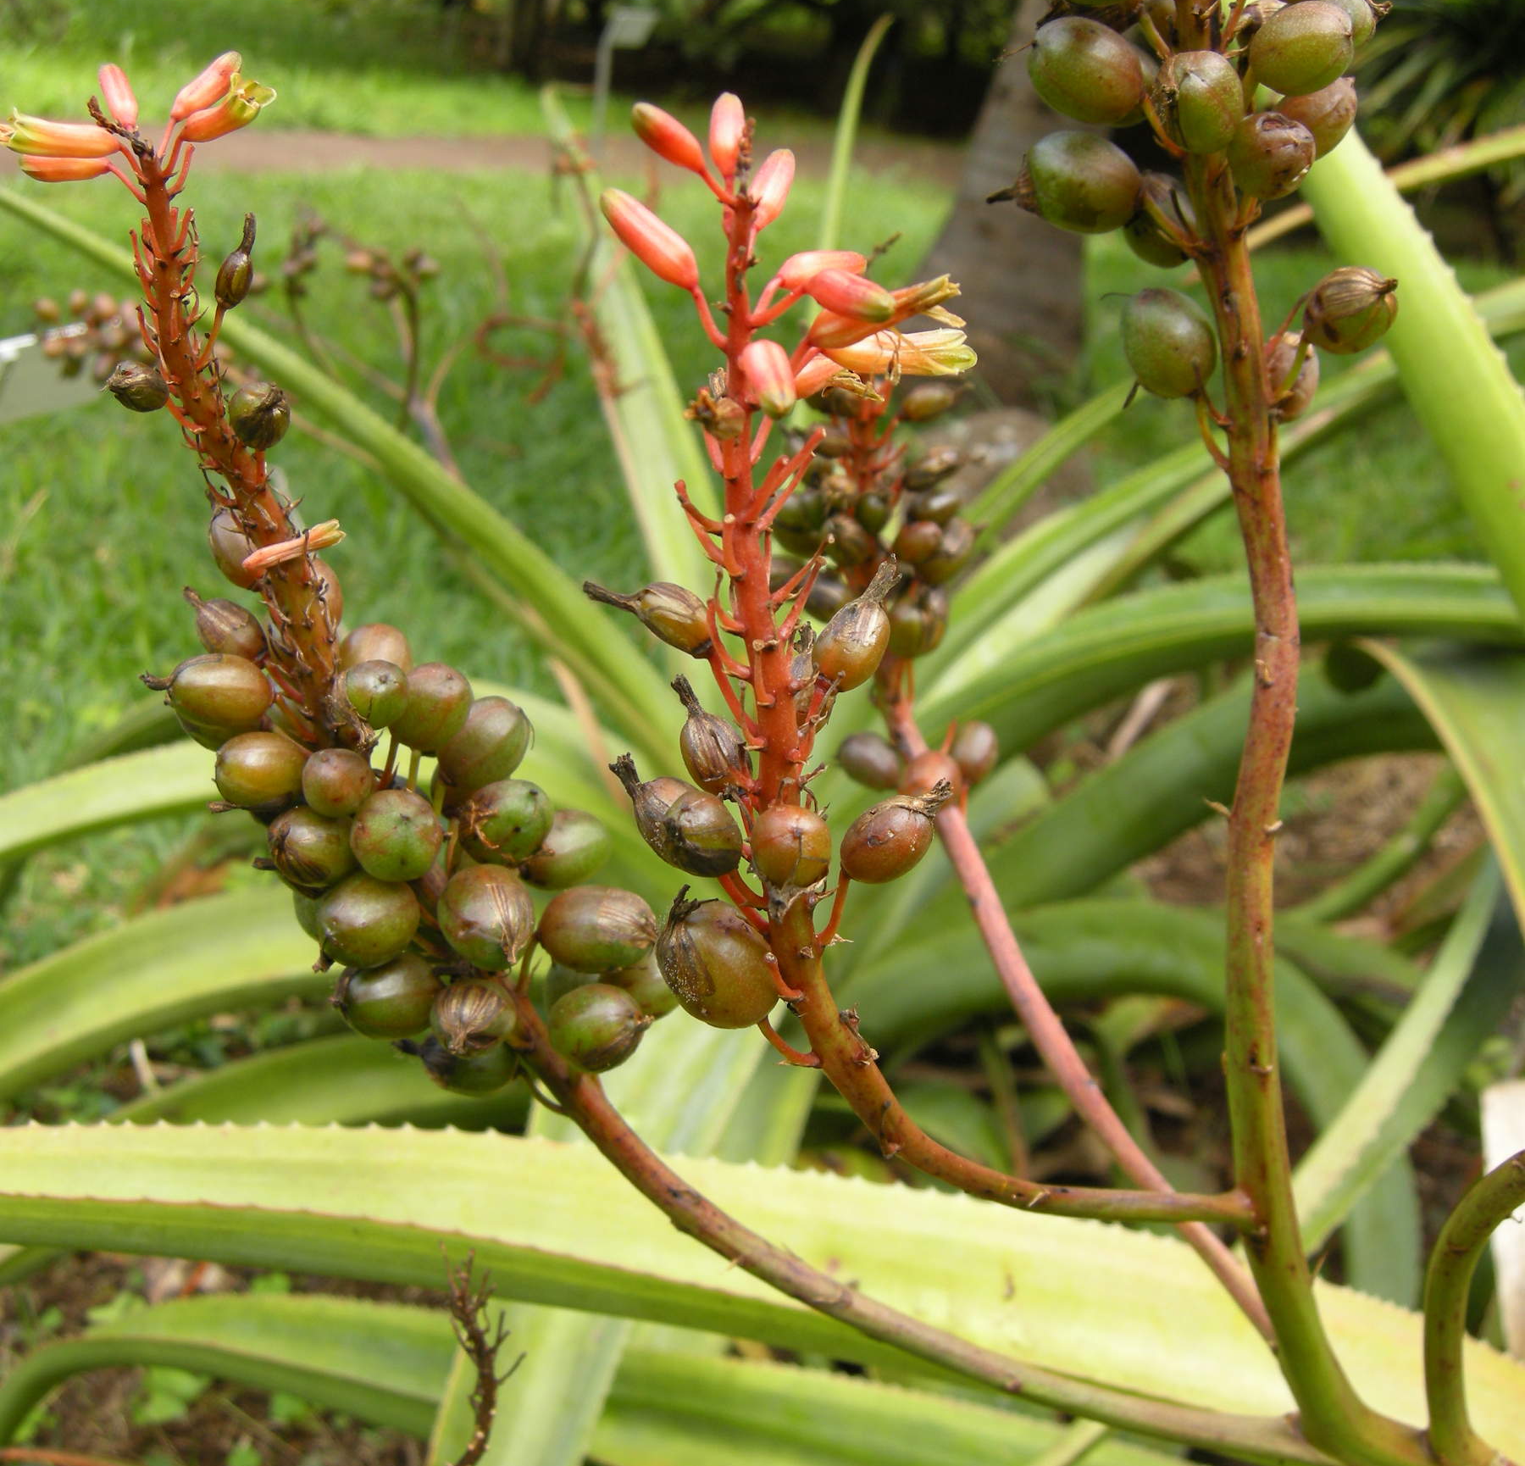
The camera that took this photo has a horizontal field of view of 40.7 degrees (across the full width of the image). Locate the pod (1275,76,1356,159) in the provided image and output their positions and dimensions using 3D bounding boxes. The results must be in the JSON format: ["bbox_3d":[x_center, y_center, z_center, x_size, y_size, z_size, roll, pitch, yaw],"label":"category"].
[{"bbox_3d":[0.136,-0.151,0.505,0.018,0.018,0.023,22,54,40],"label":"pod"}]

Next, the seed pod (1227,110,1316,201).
[{"bbox_3d":[0.106,-0.121,0.430,0.018,0.018,0.021,10,-19,-29],"label":"seed pod"}]

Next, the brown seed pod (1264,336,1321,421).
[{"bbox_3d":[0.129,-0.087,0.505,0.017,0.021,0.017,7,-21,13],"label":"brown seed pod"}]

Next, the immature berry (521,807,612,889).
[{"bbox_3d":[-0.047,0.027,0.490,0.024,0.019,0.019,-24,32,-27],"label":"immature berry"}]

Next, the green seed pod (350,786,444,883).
[{"bbox_3d":[-0.079,0.022,0.442,0.019,0.019,0.022,1,-12,-6],"label":"green seed pod"}]

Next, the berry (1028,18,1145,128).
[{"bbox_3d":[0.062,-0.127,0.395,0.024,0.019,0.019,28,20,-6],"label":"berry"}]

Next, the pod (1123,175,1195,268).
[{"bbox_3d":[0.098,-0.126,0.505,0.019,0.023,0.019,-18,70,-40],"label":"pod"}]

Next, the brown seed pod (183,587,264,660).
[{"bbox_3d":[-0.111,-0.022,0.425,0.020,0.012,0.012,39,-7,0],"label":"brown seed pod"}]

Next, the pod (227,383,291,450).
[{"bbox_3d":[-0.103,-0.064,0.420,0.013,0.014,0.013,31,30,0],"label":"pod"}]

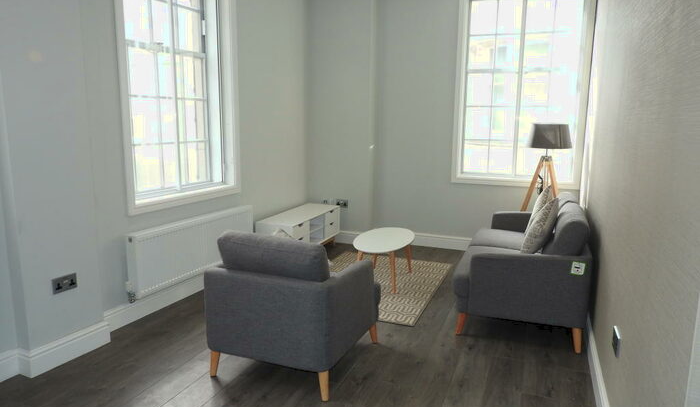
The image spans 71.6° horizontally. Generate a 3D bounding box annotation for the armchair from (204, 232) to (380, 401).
[{"bbox_3d":[-0.300,0.512,2.883,0.770,0.830,0.800,4,10,21],"label":"armchair"}]

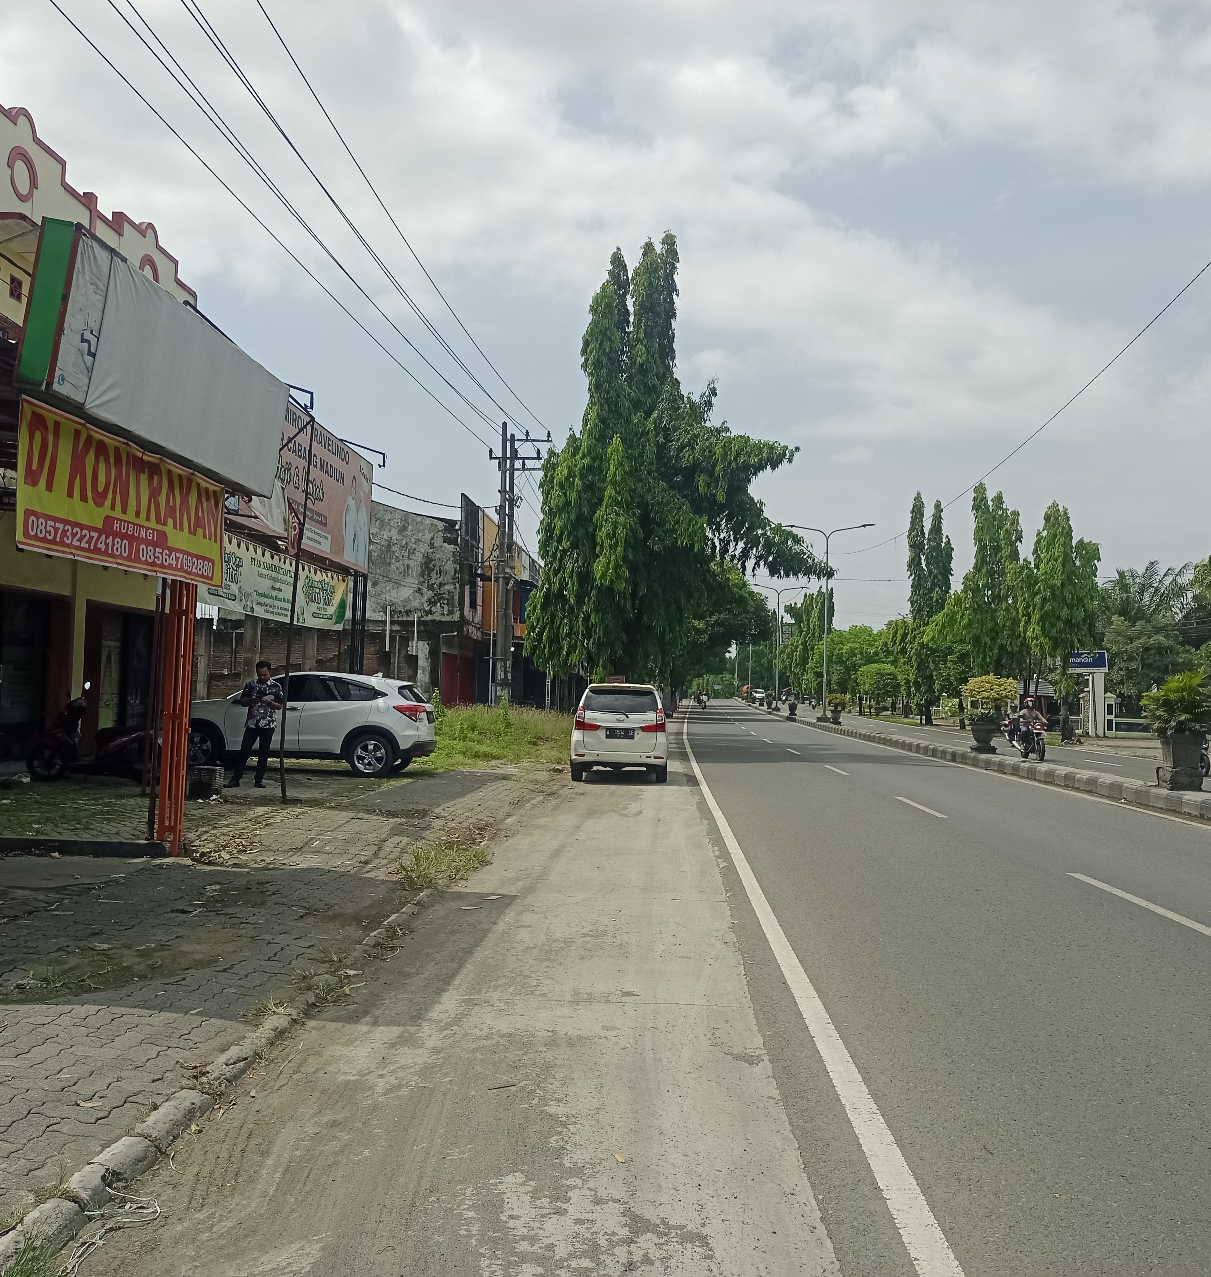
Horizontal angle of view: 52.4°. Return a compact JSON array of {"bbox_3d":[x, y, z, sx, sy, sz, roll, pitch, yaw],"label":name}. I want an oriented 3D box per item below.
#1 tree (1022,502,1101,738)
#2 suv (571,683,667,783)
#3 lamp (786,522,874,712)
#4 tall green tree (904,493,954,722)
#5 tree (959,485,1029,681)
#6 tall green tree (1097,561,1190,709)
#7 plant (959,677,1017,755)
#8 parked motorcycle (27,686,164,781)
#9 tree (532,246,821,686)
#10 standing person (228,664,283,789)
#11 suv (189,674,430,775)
[{"bbox_3d":[18.600,-0.679,50.200,3.250,9.750,3.200,1,-2,3],"label":"tree"},{"bbox_3d":[0.318,1.681,22.414,1.660,1.690,4.160,1,-2,2],"label":"suv"},{"bbox_3d":[11.002,-0.909,60.000,4.200,9.400,0.350,1,-2,4],"label":"lamp"},{"bbox_3d":[18.307,-1.692,69.500,2.900,13.000,2.900,1,-2,3],"label":"tall green tree"},{"bbox_3d":[19.427,-1.464,61.500,3.600,12.400,3.500,1,-2,3],"label":"tree"},{"bbox_3d":[26.352,0.292,60.000,4.600,8.200,4.600,1,-2,3],"label":"tall green tree"},{"bbox_3d":[8.926,1.764,28.600,1.330,1.860,1.300,1,-2,3],"label":"plant"},{"bbox_3d":[-6.330,1.182,15.500,1.880,1.180,0.720,1,-2,2],"label":"parked motorcycle"},{"bbox_3d":[1.721,-3.731,31.500,7.400,13.100,6.500,1,-2,3],"label":"tree"},{"bbox_3d":[-4.637,1.137,16.300,0.660,1.680,0.450,1,-2,-7],"label":"standing person"},{"bbox_3d":[-4.829,1.301,19.385,4.290,1.605,1.770,1,-2,2],"label":"suv"}]

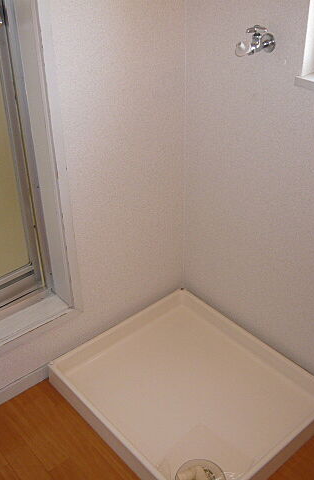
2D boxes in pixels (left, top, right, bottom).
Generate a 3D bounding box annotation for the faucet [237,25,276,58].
[{"bbox_3d":[0.252,-0.515,1.346,0.124,0.075,0.054,-25,39,-33],"label":"faucet"}]

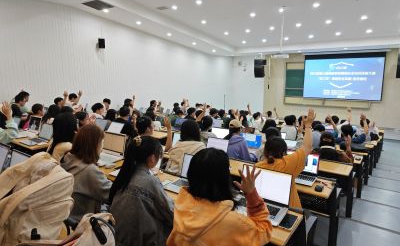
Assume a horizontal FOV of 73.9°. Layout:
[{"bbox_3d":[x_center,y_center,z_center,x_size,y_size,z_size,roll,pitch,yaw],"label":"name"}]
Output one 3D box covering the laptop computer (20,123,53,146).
[{"bbox_3d":[-2.328,0.155,3.792,0.345,0.205,0.330,6,14,34],"label":"laptop computer"}]

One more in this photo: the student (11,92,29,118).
[{"bbox_3d":[-3.708,0.012,5.623,0.480,1.270,0.640,9,15,43],"label":"student"}]

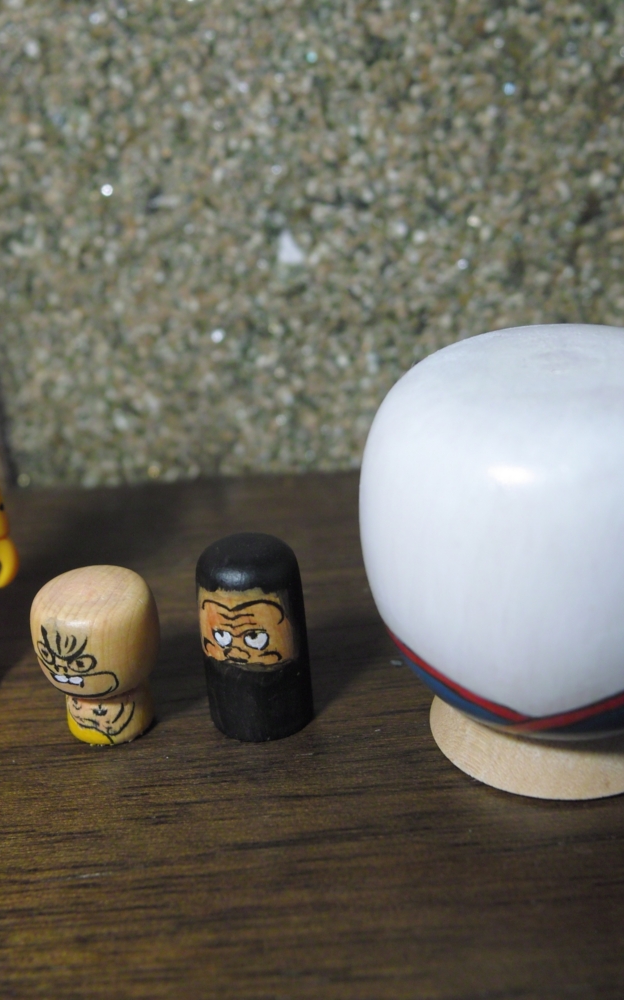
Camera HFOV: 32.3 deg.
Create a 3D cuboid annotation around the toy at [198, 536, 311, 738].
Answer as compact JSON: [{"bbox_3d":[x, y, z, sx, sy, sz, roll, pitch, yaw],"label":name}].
[{"bbox_3d":[-0.008,0.017,0.142,0.014,0.025,0.014,0,23,13],"label":"toy"}]

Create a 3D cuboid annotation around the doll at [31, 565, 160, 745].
[{"bbox_3d":[-0.028,0.020,0.143,0.016,0.021,0.016,-5,23,2],"label":"doll"}]

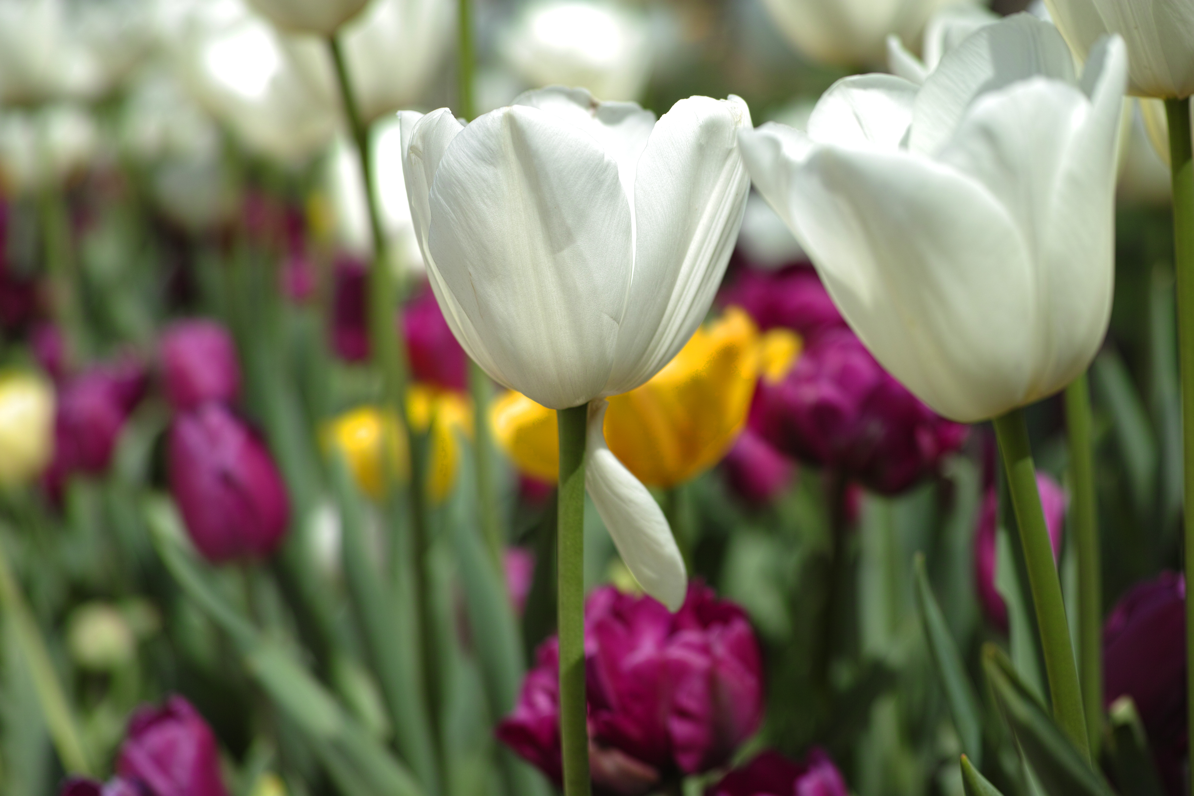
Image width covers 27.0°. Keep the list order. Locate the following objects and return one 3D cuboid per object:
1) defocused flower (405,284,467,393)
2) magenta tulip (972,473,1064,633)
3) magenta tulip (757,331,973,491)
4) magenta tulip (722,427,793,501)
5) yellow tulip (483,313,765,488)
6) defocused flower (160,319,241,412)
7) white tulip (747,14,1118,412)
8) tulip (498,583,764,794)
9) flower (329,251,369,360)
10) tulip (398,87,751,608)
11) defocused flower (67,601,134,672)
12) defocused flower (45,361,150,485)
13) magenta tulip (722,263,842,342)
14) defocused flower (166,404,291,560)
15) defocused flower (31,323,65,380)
[{"bbox_3d":[-0.082,-0.032,1.330,0.043,0.056,0.043,0,9,0],"label":"defocused flower"},{"bbox_3d":[0.163,0.059,0.960,0.036,0.060,0.038,0,9,0],"label":"magenta tulip"},{"bbox_3d":[0.103,0.004,0.980,0.083,0.068,0.082,0,9,0],"label":"magenta tulip"},{"bbox_3d":[0.077,0.028,1.220,0.040,0.050,0.041,-25,8,4],"label":"magenta tulip"},{"bbox_3d":[0.010,0.000,0.830,0.090,0.063,0.084,0,9,0],"label":"yellow tulip"},{"bbox_3d":[-0.212,-0.015,1.330,0.043,0.053,0.043,0,9,0],"label":"defocused flower"},{"bbox_3d":[0.078,-0.041,0.575,0.090,0.090,0.086,-9,9,0],"label":"white tulip"},{"bbox_3d":[0.010,0.085,0.730,0.078,0.060,0.073,0,9,0],"label":"tulip"},{"bbox_3d":[-0.135,-0.051,1.420,0.036,0.059,0.038,0,9,0],"label":"flower"},{"bbox_3d":[-0.005,-0.012,0.570,0.081,0.118,0.076,0,9,0],"label":"tulip"},{"bbox_3d":[-0.256,0.123,1.280,0.033,0.035,0.033,0,9,0],"label":"defocused flower"},{"bbox_3d":[-0.265,0.013,1.320,0.053,0.065,0.053,0,9,0],"label":"defocused flower"},{"bbox_3d":[0.086,-0.040,1.150,0.068,0.056,0.066,0,9,0],"label":"magenta tulip"},{"bbox_3d":[-0.143,0.033,0.970,0.043,0.061,0.046,-12,9,2],"label":"defocused flower"},{"bbox_3d":[-0.353,-0.028,1.600,0.032,0.045,0.032,0,9,0],"label":"defocused flower"}]

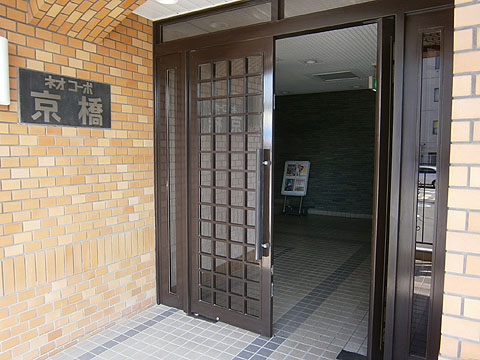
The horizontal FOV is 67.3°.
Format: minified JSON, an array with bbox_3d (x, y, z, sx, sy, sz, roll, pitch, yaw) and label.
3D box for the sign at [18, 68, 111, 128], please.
[{"bbox_3d":[-1.218,-0.559,2.582,0.035,0.350,0.695,4,6,33],"label":"sign"}]

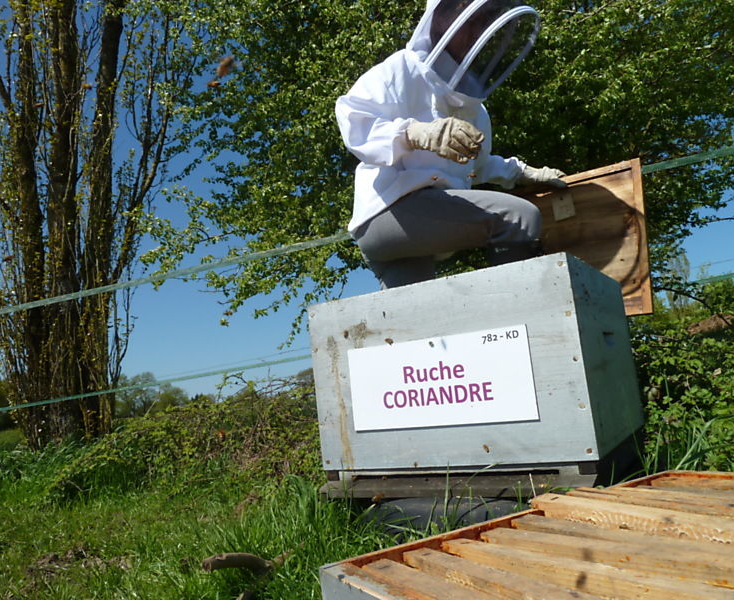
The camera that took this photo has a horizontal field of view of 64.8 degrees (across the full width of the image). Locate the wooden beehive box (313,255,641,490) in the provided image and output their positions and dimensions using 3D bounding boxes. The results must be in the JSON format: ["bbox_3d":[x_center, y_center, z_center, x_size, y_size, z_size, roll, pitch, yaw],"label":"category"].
[{"bbox_3d":[0.241,0.163,1.195,0.502,0.356,0.535,-12,-10,31],"label":"wooden beehive box"}]

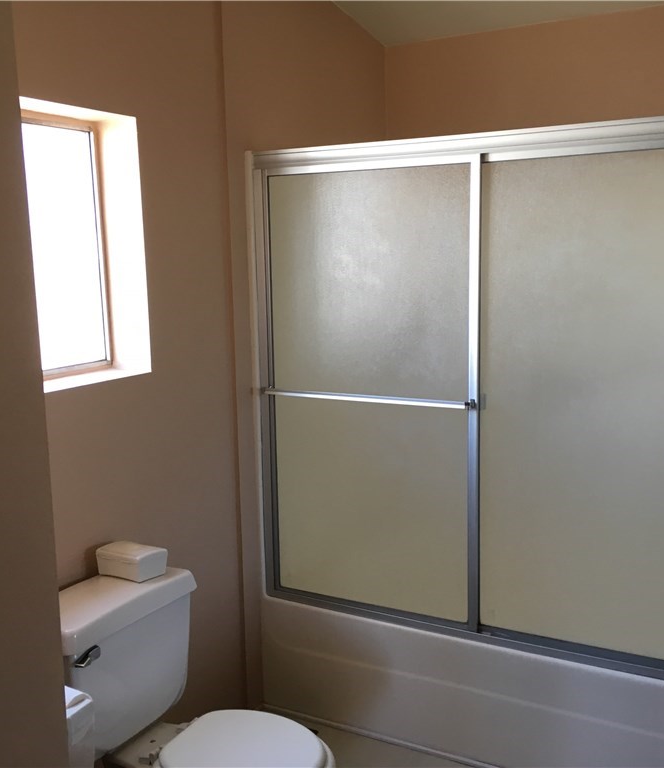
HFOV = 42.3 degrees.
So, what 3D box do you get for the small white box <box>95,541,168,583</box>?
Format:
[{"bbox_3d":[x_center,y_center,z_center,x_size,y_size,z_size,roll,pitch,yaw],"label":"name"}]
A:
[{"bbox_3d":[-0.510,0.451,2.196,0.148,0.068,0.100,4,10,31],"label":"small white box"}]

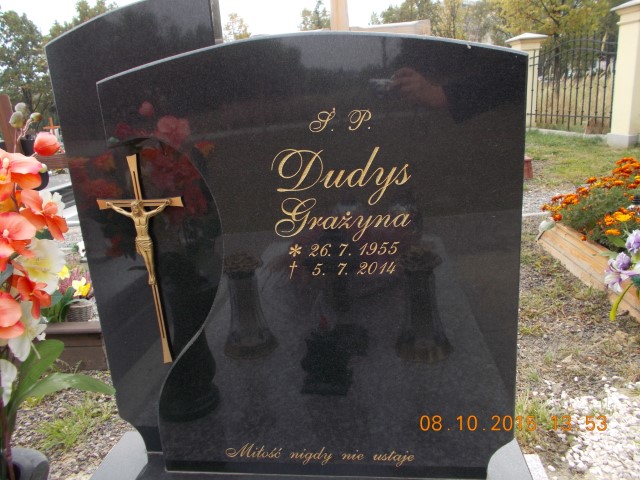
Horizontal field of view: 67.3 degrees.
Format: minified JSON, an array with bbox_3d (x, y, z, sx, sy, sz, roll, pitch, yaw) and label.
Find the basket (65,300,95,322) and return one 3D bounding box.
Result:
[{"bbox_3d":[-1.208,0.361,2.420,0.145,0.100,0.140,-12,18,-27],"label":"basket"}]

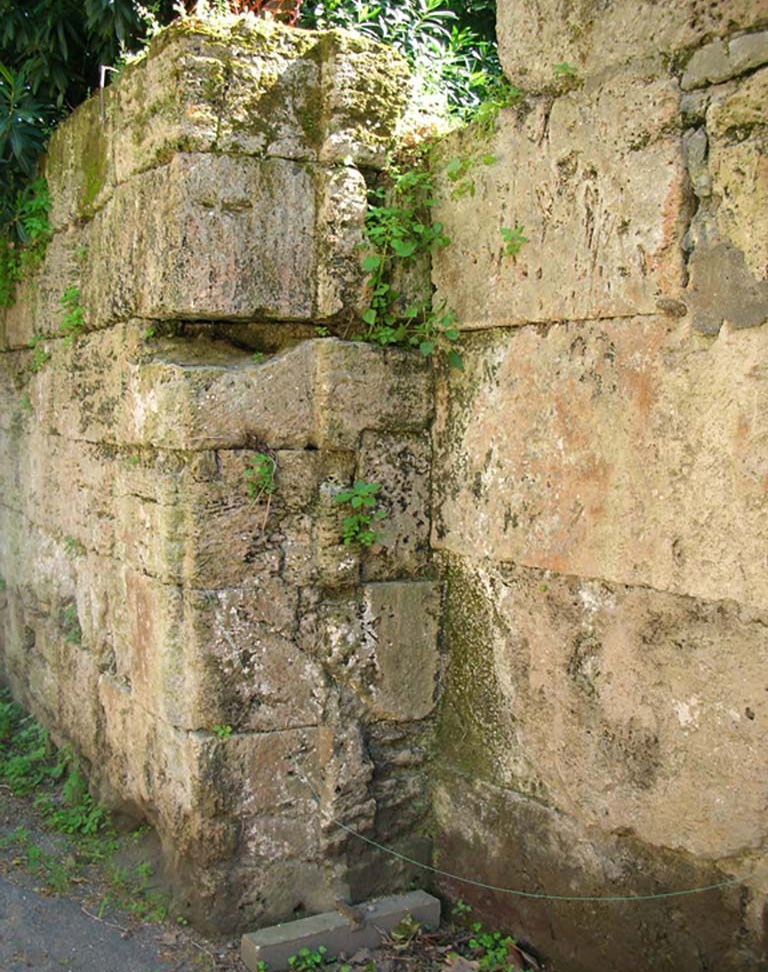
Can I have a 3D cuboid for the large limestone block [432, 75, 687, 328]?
[{"bbox_3d":[0.596,-0.725,2.839,0.450,0.570,0.890,-4,6,-37],"label":"large limestone block"}]

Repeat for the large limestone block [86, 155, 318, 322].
[{"bbox_3d":[-0.601,-0.731,3.331,0.410,0.450,0.800,-3,5,-27],"label":"large limestone block"}]

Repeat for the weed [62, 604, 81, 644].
[{"bbox_3d":[-1.288,0.573,4.281,0.065,0.160,0.110,-3,5,-30],"label":"weed"}]

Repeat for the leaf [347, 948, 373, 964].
[{"bbox_3d":[-0.068,1.307,2.876,0.070,0.025,0.050,0,5,0],"label":"leaf"}]

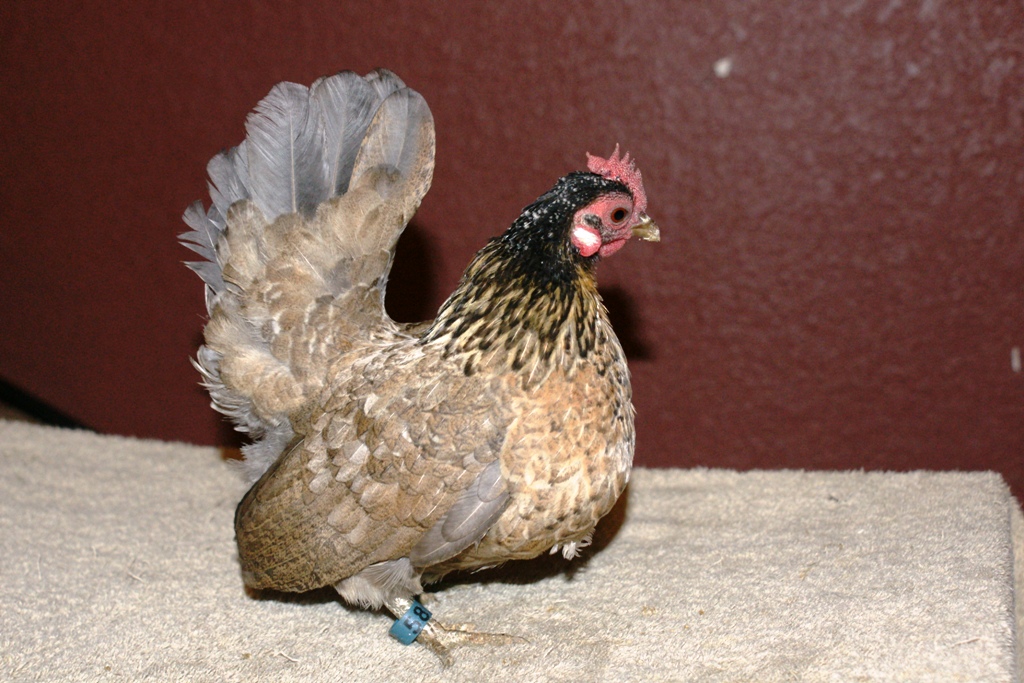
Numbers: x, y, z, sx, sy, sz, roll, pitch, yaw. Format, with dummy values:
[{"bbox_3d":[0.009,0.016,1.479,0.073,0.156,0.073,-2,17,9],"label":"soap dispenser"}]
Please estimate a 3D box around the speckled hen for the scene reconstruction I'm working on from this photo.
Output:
[{"bbox_3d":[-0.048,0.012,0.930,0.240,0.286,0.135,3,13,14],"label":"speckled hen"}]

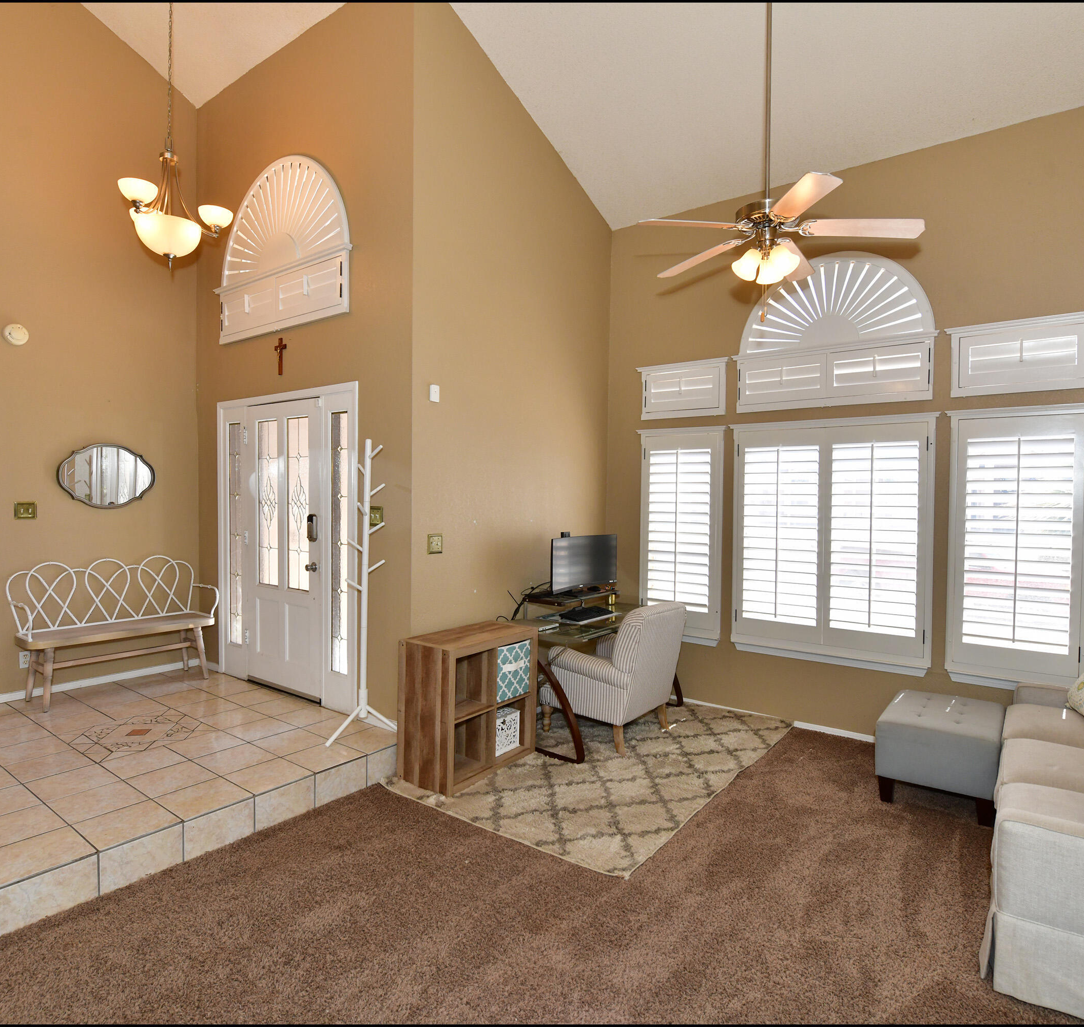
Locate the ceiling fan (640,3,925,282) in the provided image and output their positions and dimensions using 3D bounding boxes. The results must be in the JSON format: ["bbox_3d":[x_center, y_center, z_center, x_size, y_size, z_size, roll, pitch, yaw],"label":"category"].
[{"bbox_3d":[1.058,-1.998,3.216,1.300,1.740,1.300,1,2,39],"label":"ceiling fan"}]

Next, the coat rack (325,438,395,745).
[{"bbox_3d":[-1.037,0.432,3.949,0.450,1.720,0.430,1,2,39],"label":"coat rack"}]

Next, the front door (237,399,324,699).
[{"bbox_3d":[-1.820,0.236,4.844,0.930,2.030,0.060,2,2,38],"label":"front door"}]

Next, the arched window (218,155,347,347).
[{"bbox_3d":[-1.825,-1.841,4.760,1.660,1.130,0.080,2,2,38],"label":"arched window"}]

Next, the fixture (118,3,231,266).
[{"bbox_3d":[-2.207,-2.495,4.045,0.640,2.085,0.640,1,2,39],"label":"fixture"}]

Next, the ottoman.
[{"bbox_3d":[2.183,1.296,3.722,0.540,0.430,0.720,2,2,38],"label":"ottoman"}]

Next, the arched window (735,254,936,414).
[{"bbox_3d":[1.935,-1.230,4.631,1.290,1.010,0.080,2,2,38],"label":"arched window"}]

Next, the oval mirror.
[{"bbox_3d":[-3.183,-0.275,5.039,0.035,0.476,0.635,1,2,39],"label":"oval mirror"}]

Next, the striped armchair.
[{"bbox_3d":[0.463,1.006,4.491,0.800,0.880,0.670,1,2,39],"label":"striped armchair"}]

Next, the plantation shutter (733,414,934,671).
[{"bbox_3d":[1.927,0.177,4.660,1.330,1.620,0.080,2,2,38],"label":"plantation shutter"}]

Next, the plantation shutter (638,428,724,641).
[{"bbox_3d":[1.077,0.152,5.313,0.710,1.620,0.080,2,2,38],"label":"plantation shutter"}]

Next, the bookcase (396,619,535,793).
[{"bbox_3d":[-0.416,1.077,3.963,0.388,0.758,0.763,1,2,35],"label":"bookcase"}]

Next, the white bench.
[{"bbox_3d":[-3.011,0.795,4.906,0.460,0.920,1.235,1,2,39],"label":"white bench"}]

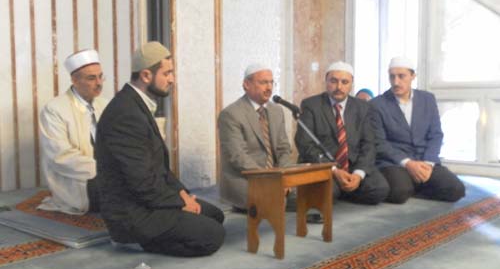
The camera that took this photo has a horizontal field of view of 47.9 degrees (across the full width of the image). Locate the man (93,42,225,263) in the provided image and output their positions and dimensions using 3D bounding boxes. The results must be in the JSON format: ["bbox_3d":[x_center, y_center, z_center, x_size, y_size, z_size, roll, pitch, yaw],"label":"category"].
[{"bbox_3d":[-0.420,0.038,2.638,0.660,0.945,0.540,0,4,-6],"label":"man"}]

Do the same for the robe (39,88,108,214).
[{"bbox_3d":[-1.050,0.079,3.493,0.500,0.750,0.520,3,5,38],"label":"robe"}]

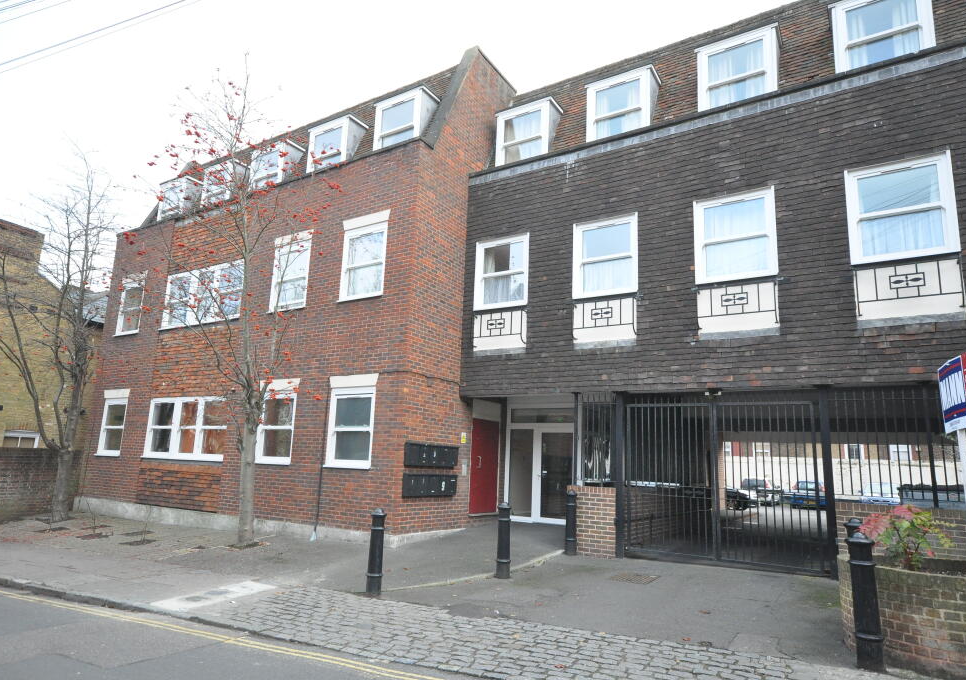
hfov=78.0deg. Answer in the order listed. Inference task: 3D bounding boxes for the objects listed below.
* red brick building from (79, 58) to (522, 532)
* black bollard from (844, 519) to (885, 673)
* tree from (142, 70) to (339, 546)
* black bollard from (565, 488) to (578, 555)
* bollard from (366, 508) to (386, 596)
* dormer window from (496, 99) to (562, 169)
[{"bbox_3d":[-3.627,-0.509,17.843,11.150,10.950,9.000,-5,-13,32],"label":"red brick building"},{"bbox_3d":[3.172,2.143,4.937,0.210,1.045,0.210,-5,-13,32],"label":"black bollard"},{"bbox_3d":[-5.123,-1.031,11.729,3.700,9.600,3.400,-5,-13,32],"label":"tree"},{"bbox_3d":[1.490,3.093,10.137,0.200,1.045,0.200,-5,-13,32],"label":"black bollard"},{"bbox_3d":[-1.376,2.719,7.691,0.205,1.045,0.205,2,-11,0],"label":"bollard"},{"bbox_3d":[1.034,-4.506,13.547,1.380,1.420,0.720,-5,-13,32],"label":"dormer window"}]

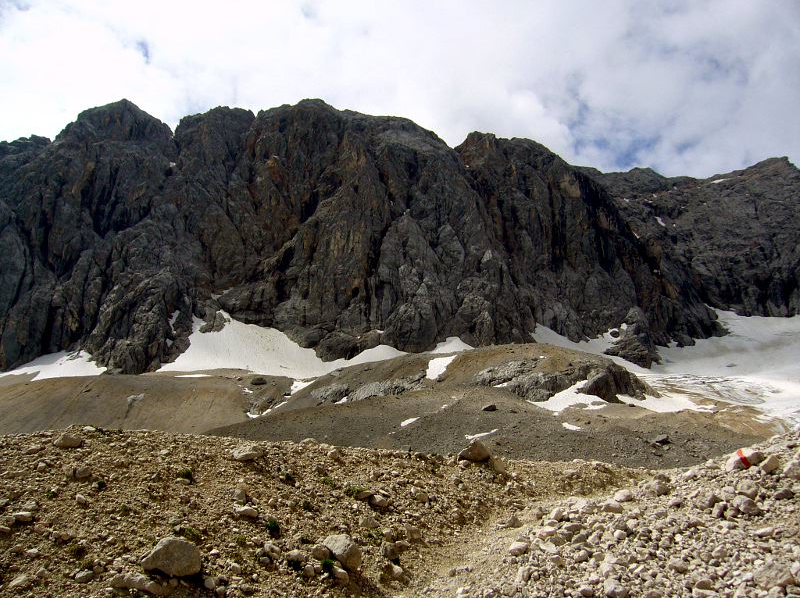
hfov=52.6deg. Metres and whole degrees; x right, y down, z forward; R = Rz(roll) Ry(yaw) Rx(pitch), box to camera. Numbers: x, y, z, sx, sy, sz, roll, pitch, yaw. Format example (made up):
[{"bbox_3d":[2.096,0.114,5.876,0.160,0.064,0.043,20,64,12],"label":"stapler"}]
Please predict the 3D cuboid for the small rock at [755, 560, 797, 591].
[{"bbox_3d":[2.507,1.839,5.400,0.272,0.184,0.218,0,-3,0],"label":"small rock"}]

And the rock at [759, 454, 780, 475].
[{"bbox_3d":[4.718,2.095,10.300,0.242,0.222,0.216,-3,-6,24],"label":"rock"}]

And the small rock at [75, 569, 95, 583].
[{"bbox_3d":[-2.457,2.161,6.300,0.148,0.095,0.125,2,-6,-21],"label":"small rock"}]

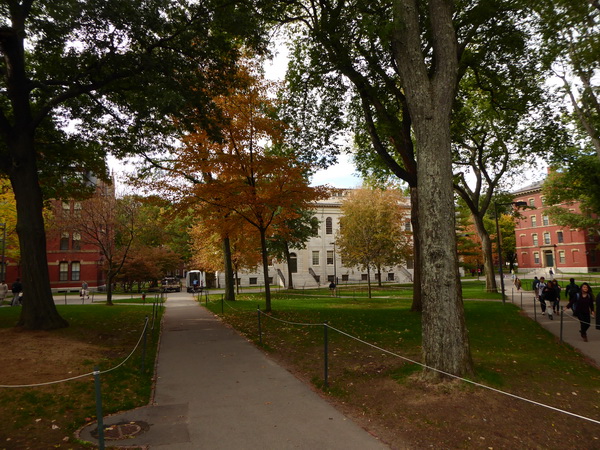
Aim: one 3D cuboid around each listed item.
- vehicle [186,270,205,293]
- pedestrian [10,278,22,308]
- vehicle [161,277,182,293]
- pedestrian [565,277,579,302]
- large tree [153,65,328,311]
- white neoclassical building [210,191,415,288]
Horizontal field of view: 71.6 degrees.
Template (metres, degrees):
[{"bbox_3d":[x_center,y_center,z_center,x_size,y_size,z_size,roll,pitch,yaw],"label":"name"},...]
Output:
[{"bbox_3d":[-13.430,7.081,52.868,2.000,2.700,5.700,0,-6,-16],"label":"vehicle"},{"bbox_3d":[-18.184,4.361,26.793,0.650,1.750,0.550,2,-7,-28],"label":"pedestrian"},{"bbox_3d":[-16.425,7.562,53.388,2.100,1.950,5.200,0,-6,-16],"label":"vehicle"},{"bbox_3d":[12.880,3.418,19.693,0.550,1.750,0.500,-4,-7,20],"label":"pedestrian"},{"bbox_3d":[-3.339,-2.300,23.351,9.400,14.000,9.200,-1,-6,0],"label":"large tree"},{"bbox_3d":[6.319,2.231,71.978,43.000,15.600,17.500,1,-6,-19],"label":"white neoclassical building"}]

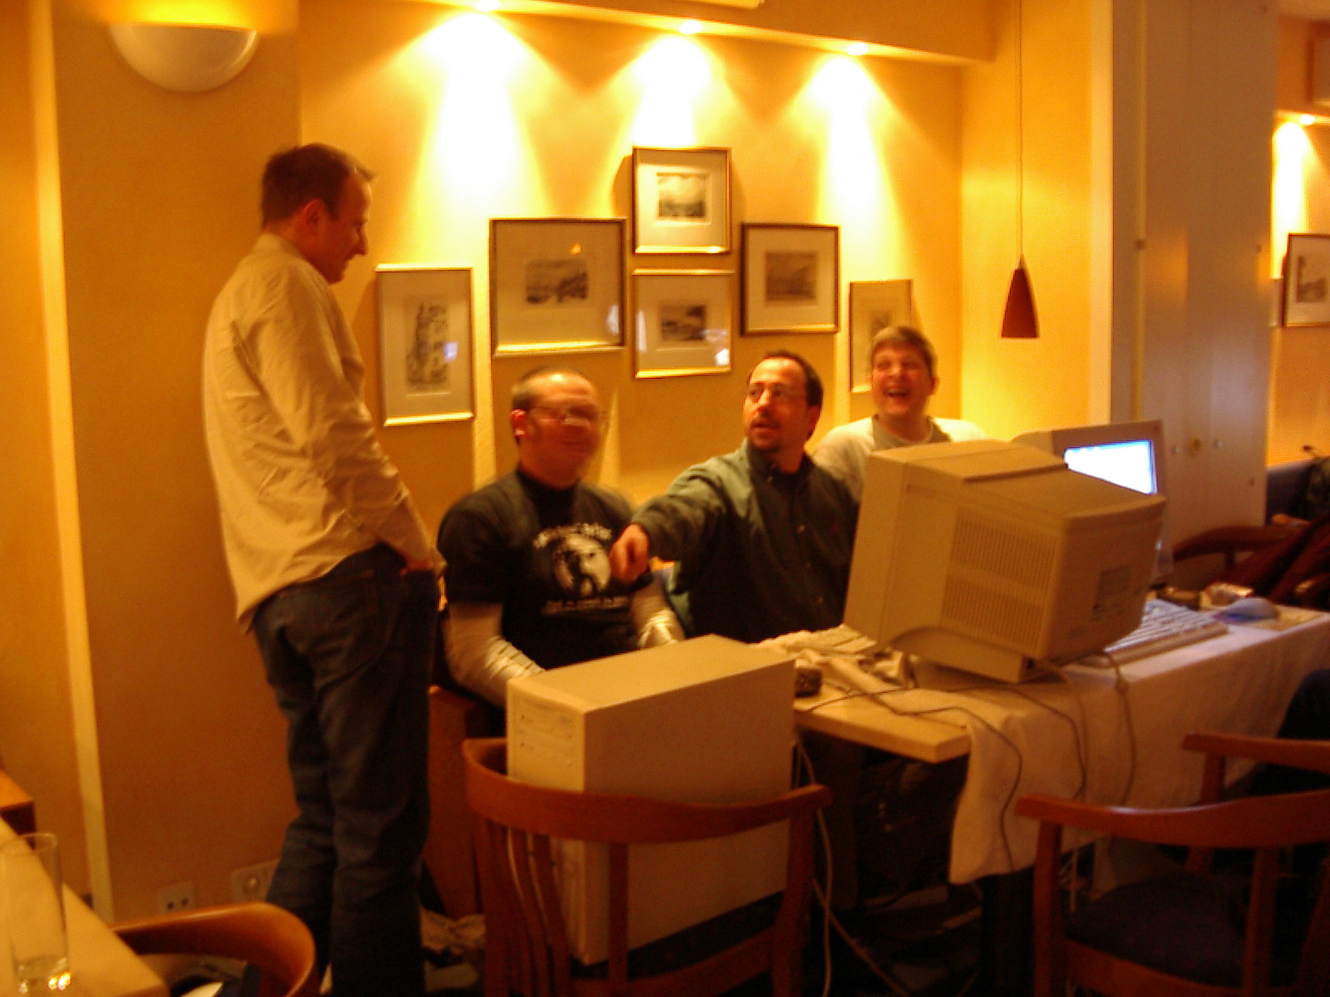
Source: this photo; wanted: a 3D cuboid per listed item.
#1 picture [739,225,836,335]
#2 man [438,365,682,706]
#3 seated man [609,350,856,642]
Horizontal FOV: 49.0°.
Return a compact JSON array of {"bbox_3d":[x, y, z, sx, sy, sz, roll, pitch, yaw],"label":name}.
[{"bbox_3d":[0.378,-0.663,4.424,0.372,0.320,0.024,-6,8,-33],"label":"picture"},{"bbox_3d":[-0.111,0.399,3.109,0.580,1.350,0.800,-6,9,-37],"label":"man"},{"bbox_3d":[0.290,0.363,3.260,0.760,1.370,0.800,-6,9,-37],"label":"seated man"}]

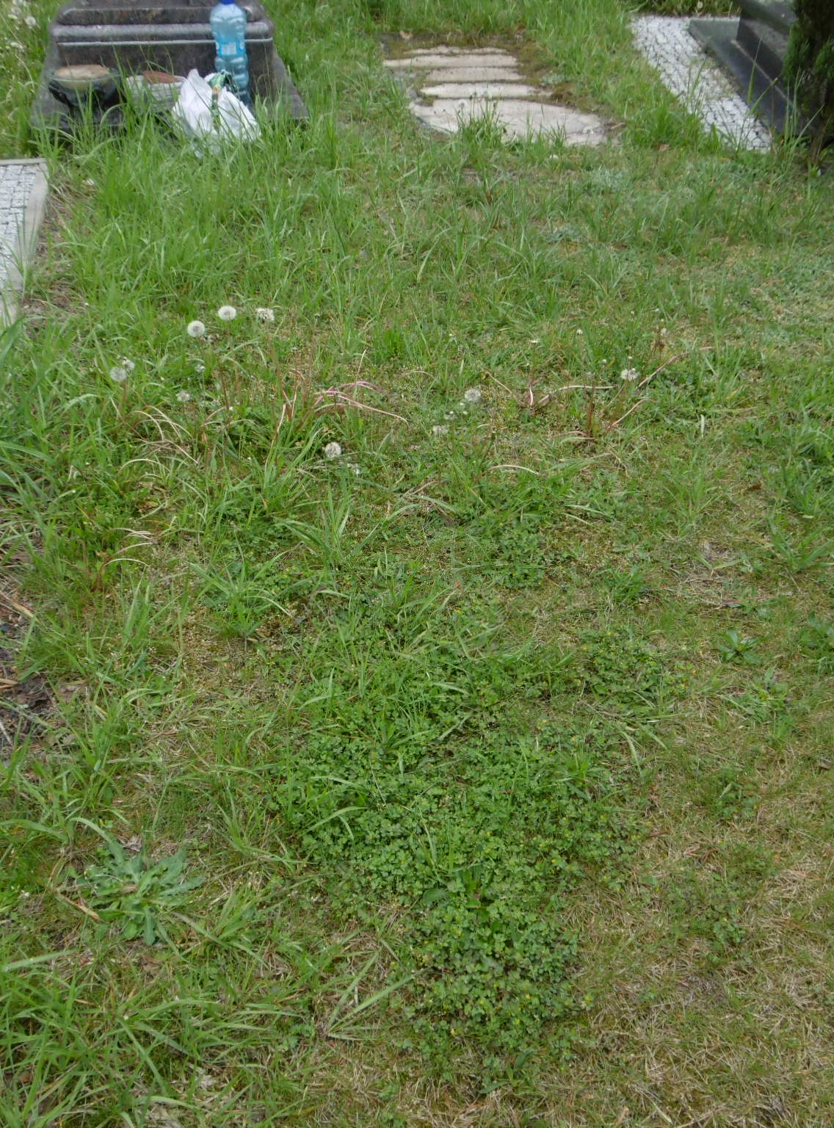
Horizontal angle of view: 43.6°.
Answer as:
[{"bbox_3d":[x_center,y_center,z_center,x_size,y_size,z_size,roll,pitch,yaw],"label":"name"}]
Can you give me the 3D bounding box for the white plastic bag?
[{"bbox_3d":[-0.528,-1.189,2.740,0.215,0.195,0.190,-5,43,-7],"label":"white plastic bag"}]

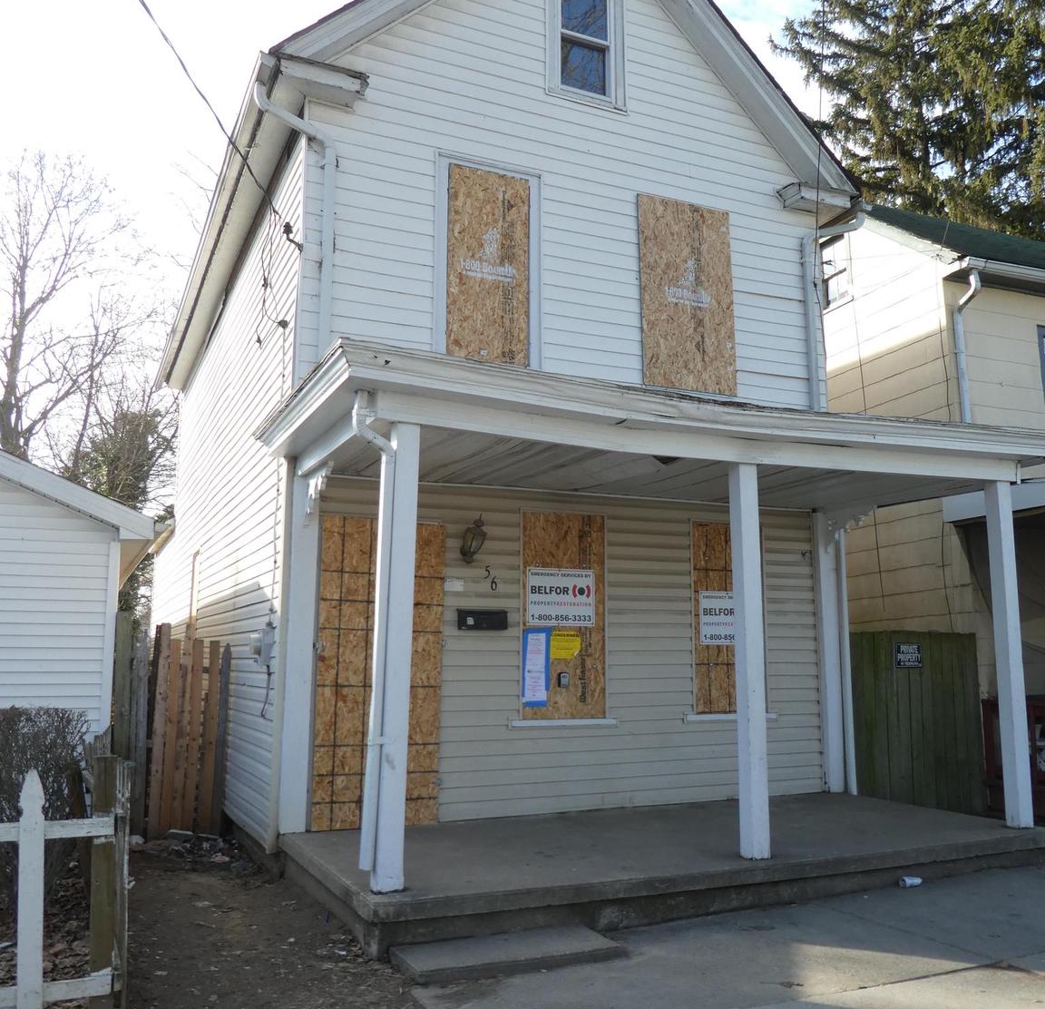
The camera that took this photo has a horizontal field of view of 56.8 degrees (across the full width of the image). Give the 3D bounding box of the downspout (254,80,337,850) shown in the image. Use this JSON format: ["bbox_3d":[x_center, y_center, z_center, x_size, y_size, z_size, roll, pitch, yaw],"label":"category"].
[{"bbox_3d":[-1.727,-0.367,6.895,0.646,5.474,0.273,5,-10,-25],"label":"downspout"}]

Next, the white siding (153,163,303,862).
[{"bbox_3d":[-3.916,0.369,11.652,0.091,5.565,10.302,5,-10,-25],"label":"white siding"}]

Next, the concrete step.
[{"bbox_3d":[-0.075,2.261,4.868,1.091,0.071,0.444,5,-10,-25],"label":"concrete step"}]

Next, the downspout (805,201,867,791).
[{"bbox_3d":[3.061,-0.151,9.163,0.656,5.575,0.273,5,-10,-25],"label":"downspout"}]

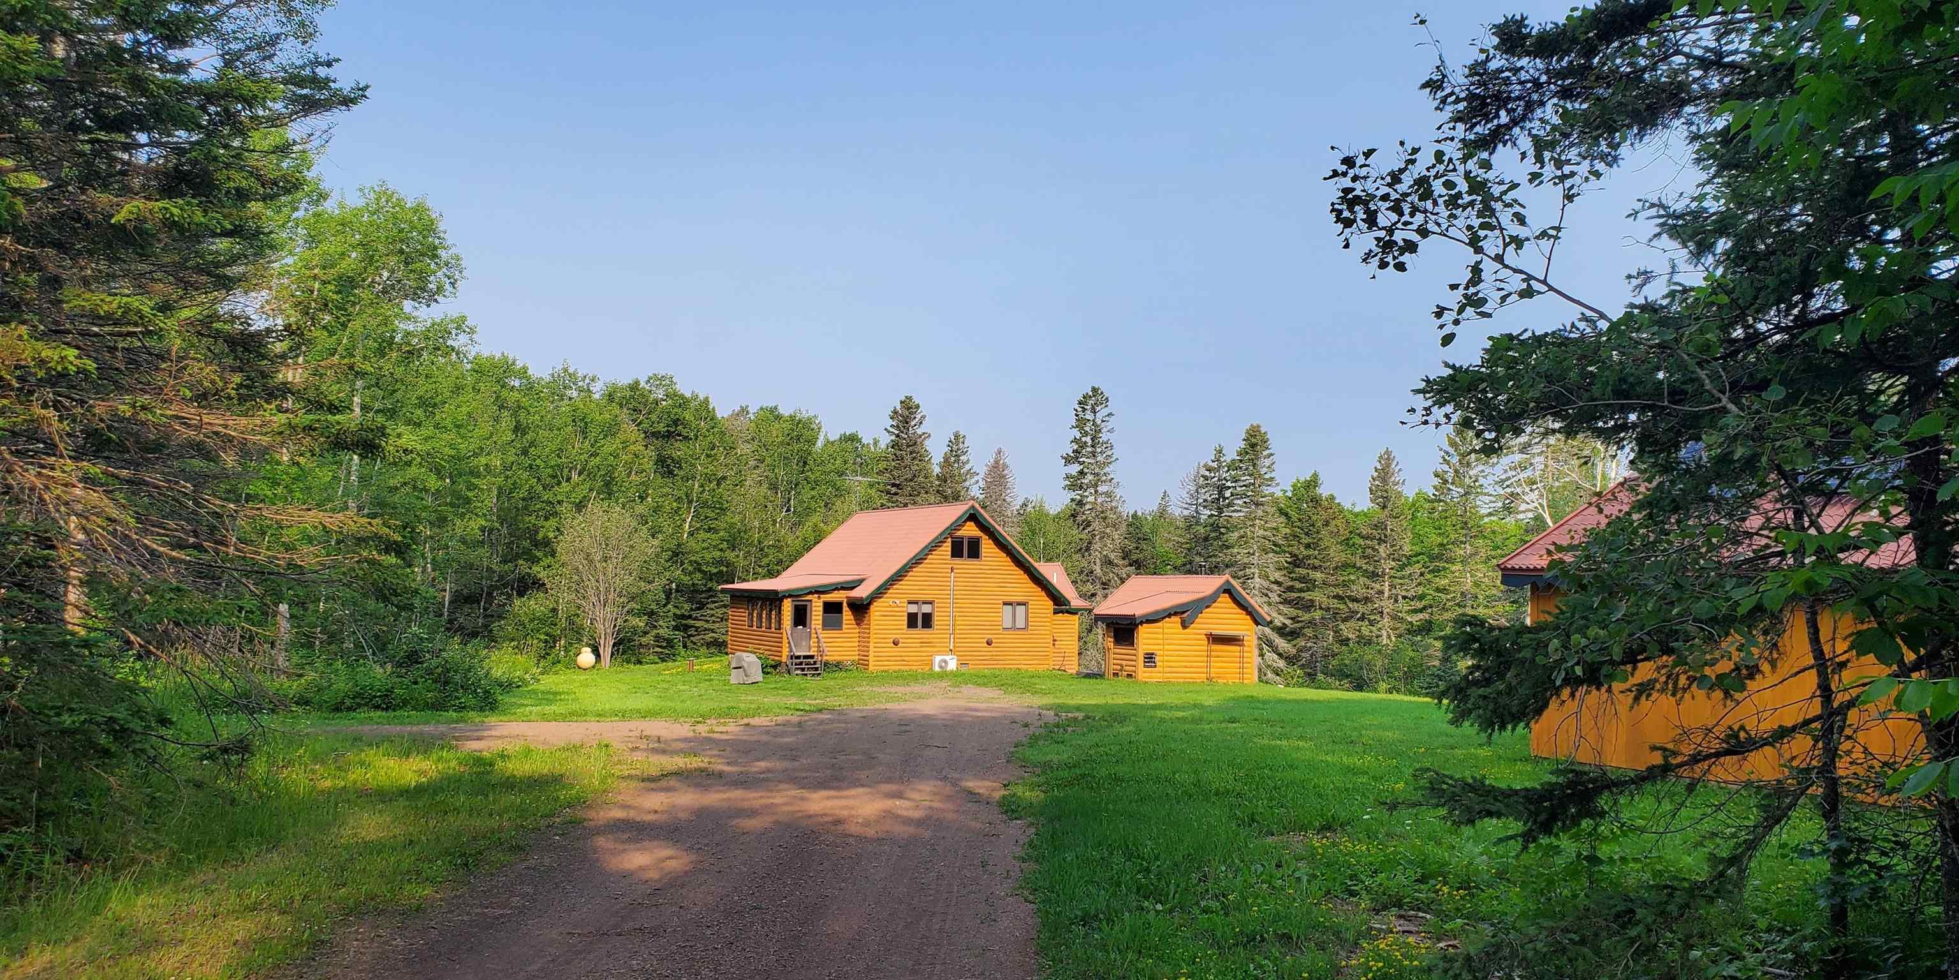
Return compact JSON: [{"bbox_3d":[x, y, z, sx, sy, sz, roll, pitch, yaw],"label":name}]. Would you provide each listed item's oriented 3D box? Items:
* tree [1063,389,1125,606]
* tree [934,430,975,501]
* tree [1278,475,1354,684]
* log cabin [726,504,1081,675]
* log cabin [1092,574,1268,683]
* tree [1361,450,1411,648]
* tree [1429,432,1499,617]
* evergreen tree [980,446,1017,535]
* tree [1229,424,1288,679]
[{"bbox_3d":[5.586,1.843,72.517,3.600,13.974,3.600,1,-4,0],"label":"tree"},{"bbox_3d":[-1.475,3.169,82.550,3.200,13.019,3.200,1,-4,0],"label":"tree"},{"bbox_3d":[14.064,3.721,61.700,3.300,8.691,3.300,1,-4,0],"label":"tree"},{"bbox_3d":[-3.430,4.352,65.963,15.100,7.100,12.400,3,-4,-27],"label":"log cabin"},{"bbox_3d":[6.819,5.059,55.158,5.950,3.850,6.100,3,-4,-27],"label":"log cabin"},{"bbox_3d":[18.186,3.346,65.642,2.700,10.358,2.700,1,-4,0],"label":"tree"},{"bbox_3d":[21.347,2.849,64.608,3.400,11.340,3.400,1,-4,0],"label":"tree"},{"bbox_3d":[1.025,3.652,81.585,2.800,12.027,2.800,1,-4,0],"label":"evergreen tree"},{"bbox_3d":[11.404,2.612,60.632,2.900,10.645,2.900,1,-4,0],"label":"tree"}]

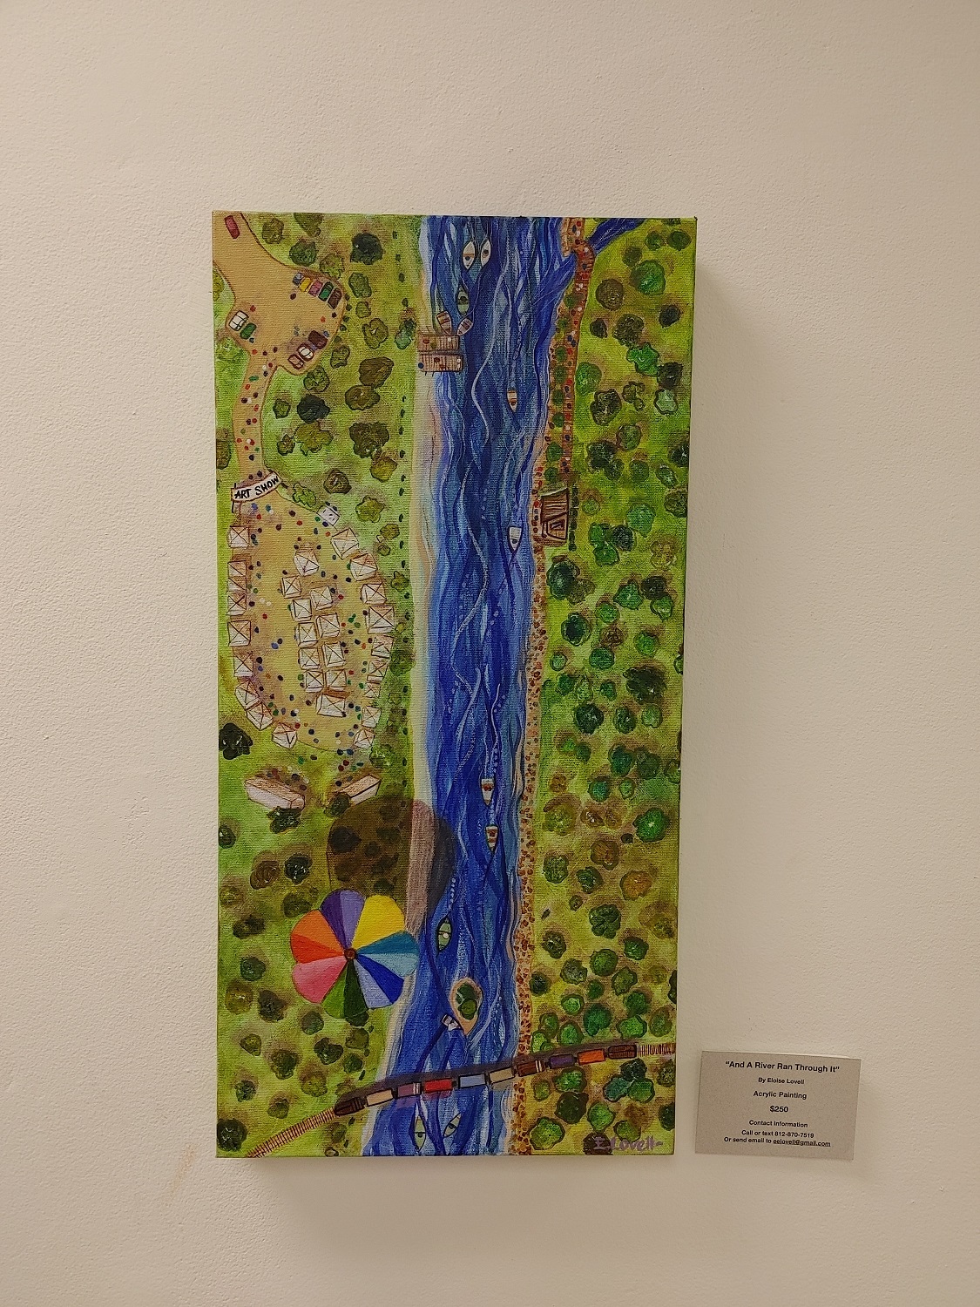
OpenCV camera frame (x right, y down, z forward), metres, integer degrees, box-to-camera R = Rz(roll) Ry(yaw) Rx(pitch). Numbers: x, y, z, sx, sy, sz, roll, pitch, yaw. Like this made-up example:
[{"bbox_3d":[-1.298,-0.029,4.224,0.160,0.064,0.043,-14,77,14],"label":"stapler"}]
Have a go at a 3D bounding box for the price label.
[{"bbox_3d":[0.197,0.309,0.669,0.109,0.071,0.002,3,3,-1],"label":"price label"}]

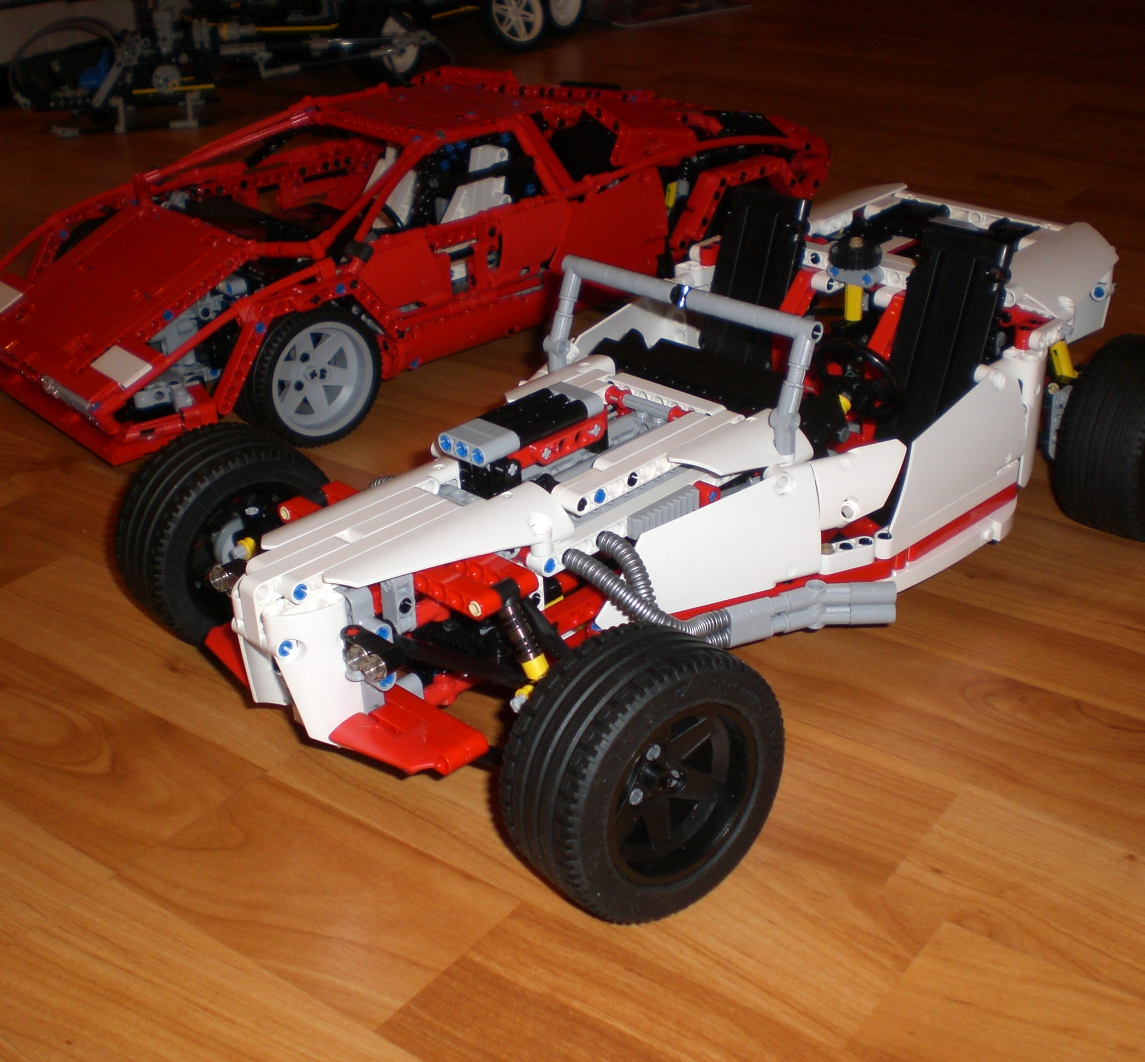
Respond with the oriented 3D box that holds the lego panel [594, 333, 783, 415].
[{"bbox_3d":[0.055,-0.060,0.582,0.036,0.016,0.090,-26,36,-38],"label":"lego panel"}]

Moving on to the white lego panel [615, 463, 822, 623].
[{"bbox_3d":[0.048,0.003,0.538,0.088,0.046,0.013,-13,30,-20],"label":"white lego panel"}]

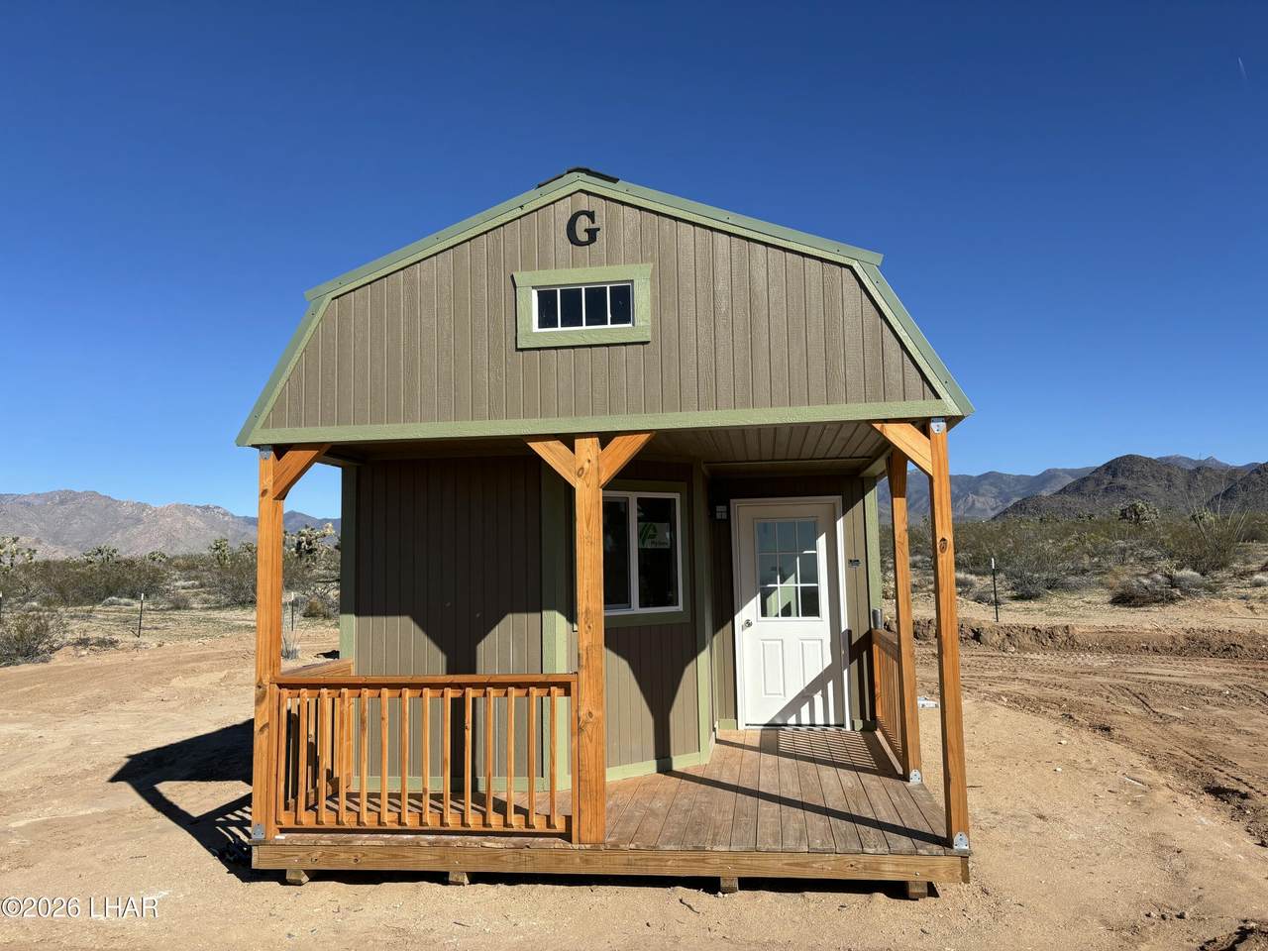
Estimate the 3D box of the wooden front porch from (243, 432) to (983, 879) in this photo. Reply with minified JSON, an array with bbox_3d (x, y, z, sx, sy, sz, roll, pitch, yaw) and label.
[{"bbox_3d":[-0.005,1.159,7.101,3.985,2.490,3.680,-2,-6,7],"label":"wooden front porch"}]

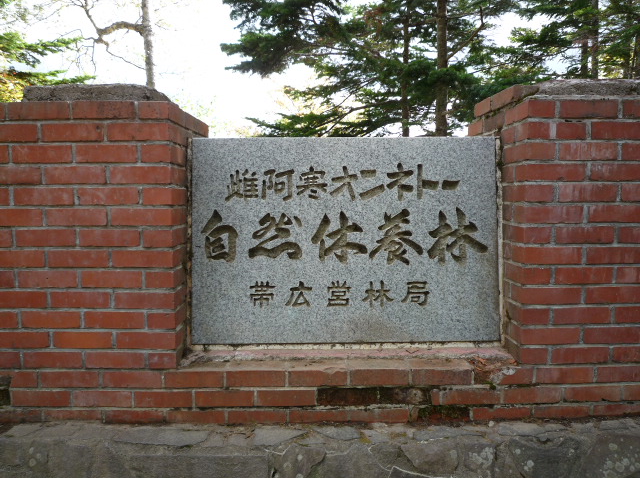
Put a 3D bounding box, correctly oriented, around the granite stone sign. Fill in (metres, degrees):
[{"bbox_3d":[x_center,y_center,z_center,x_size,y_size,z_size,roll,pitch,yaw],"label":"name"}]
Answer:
[{"bbox_3d":[0.101,0.005,1.863,1.200,0.803,0.100,0,-2,-1],"label":"granite stone sign"}]

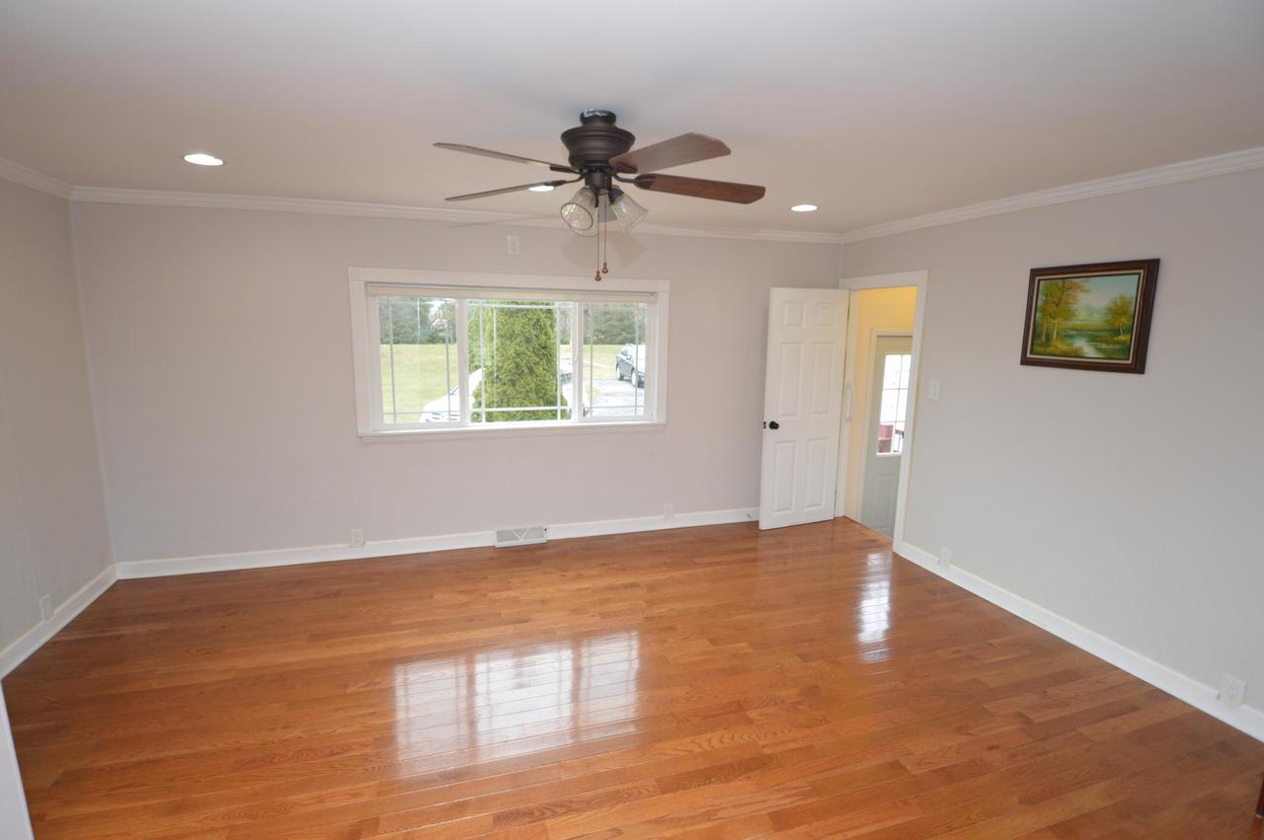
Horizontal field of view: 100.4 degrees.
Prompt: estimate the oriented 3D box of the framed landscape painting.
[{"bbox_3d":[2.402,-0.545,2.805,0.045,0.545,0.640,-2,10,-15],"label":"framed landscape painting"}]

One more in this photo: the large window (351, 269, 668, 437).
[{"bbox_3d":[-0.828,-0.498,3.995,2.300,1.160,0.120,-2,10,-15],"label":"large window"}]

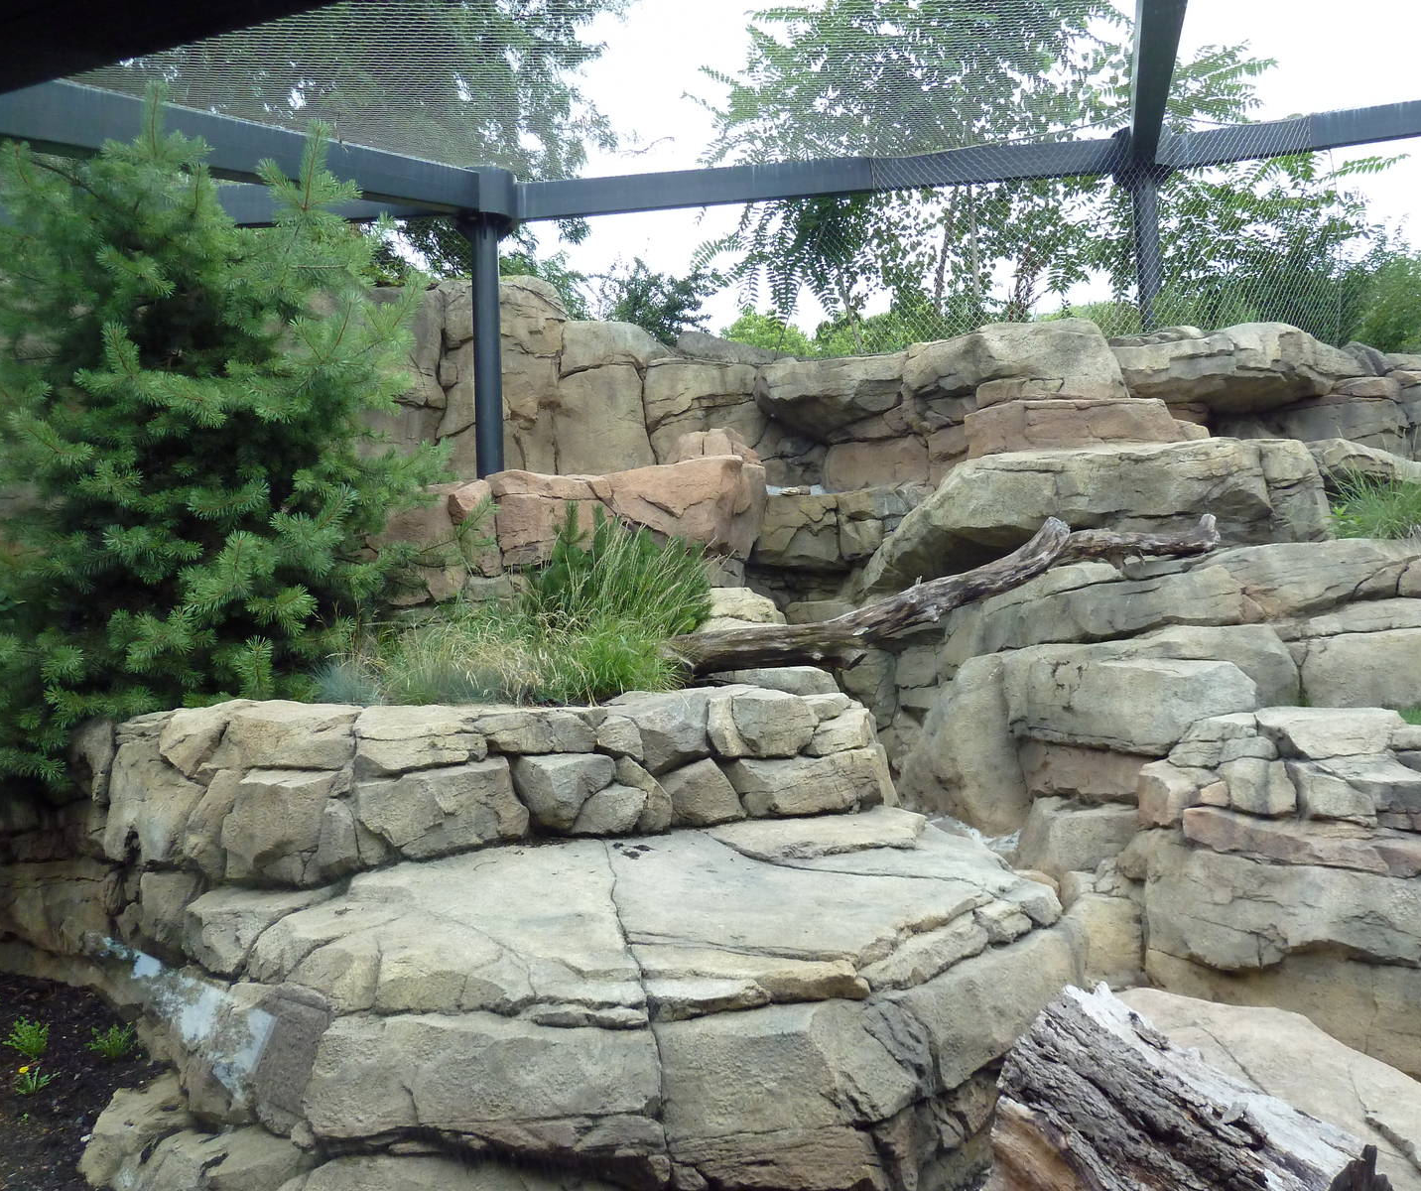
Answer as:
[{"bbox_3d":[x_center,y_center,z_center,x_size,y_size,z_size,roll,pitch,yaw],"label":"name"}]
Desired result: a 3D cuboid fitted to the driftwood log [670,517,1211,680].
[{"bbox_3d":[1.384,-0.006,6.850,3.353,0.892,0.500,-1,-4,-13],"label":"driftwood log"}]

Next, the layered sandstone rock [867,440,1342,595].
[{"bbox_3d":[2.560,-0.500,8.000,3.000,0.950,1.500,-2,-3,0],"label":"layered sandstone rock"}]

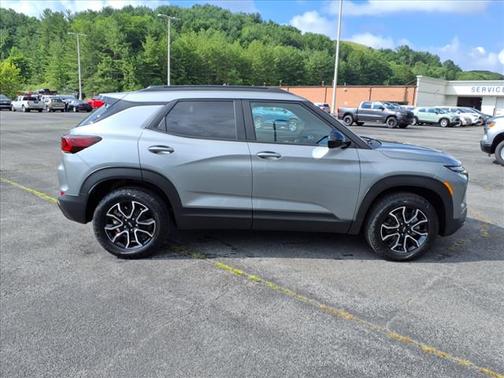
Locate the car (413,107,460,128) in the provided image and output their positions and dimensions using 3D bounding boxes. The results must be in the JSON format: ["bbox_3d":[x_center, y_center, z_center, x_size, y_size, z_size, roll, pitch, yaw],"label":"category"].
[{"bbox_3d":[15.768,-6.247,34.138,1.810,1.640,4.400,-9,15,-42],"label":"car"}]

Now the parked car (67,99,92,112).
[{"bbox_3d":[-20.180,-9.657,45.698,1.830,1.470,4.750,-9,15,-42],"label":"parked car"}]

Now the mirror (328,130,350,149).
[{"bbox_3d":[0.793,-0.462,3.594,0.175,0.170,0.230,1,11,-2],"label":"mirror"}]

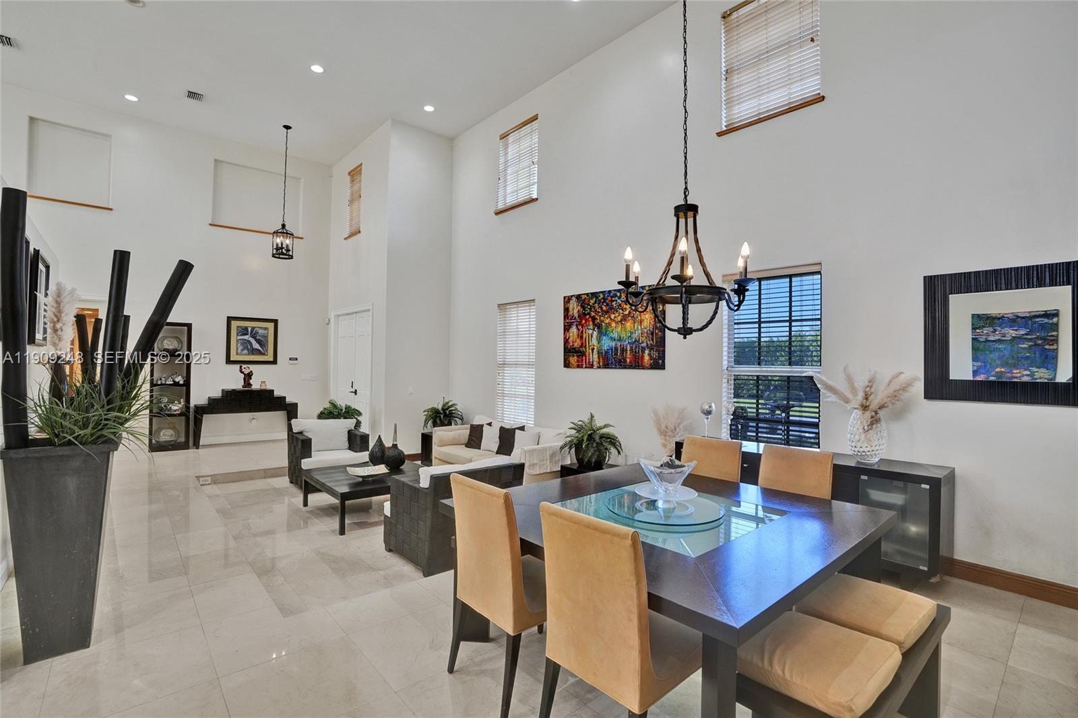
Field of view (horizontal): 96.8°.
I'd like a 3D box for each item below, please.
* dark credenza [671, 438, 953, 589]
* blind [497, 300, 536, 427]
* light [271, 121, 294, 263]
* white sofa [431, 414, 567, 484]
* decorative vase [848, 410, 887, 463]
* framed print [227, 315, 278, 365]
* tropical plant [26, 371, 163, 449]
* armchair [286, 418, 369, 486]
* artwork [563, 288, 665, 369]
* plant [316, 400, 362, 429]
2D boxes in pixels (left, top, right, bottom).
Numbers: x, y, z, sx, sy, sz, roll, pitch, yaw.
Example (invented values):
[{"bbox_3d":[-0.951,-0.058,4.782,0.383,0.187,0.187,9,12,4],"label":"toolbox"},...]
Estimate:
[{"bbox_3d":[2.210,1.204,4.114,0.502,0.806,2.009,1,-1,-41],"label":"dark credenza"},{"bbox_3d":[-0.349,0.093,7.350,0.070,1.920,0.915,1,-1,-41],"label":"blind"},{"bbox_3d":[-4.362,-2.871,8.238,0.370,2.290,0.370,1,-1,-41],"label":"light"},{"bbox_3d":[-0.556,1.326,6.734,0.940,0.800,2.100,1,-1,-41],"label":"white sofa"},{"bbox_3d":[2.584,0.606,3.766,0.270,0.394,0.270,1,-1,-41],"label":"decorative vase"},{"bbox_3d":[-5.345,-0.332,8.961,0.834,0.858,0.040,1,-1,-41],"label":"framed print"},{"bbox_3d":[-2.430,0.279,2.600,0.580,0.410,0.560,1,-1,-41],"label":"tropical plant"},{"bbox_3d":[-2.853,1.284,6.604,0.900,0.830,0.820,1,-1,-41],"label":"armchair"},{"bbox_3d":[0.876,-0.359,6.047,0.040,0.967,1.643,1,-1,-41],"label":"artwork"},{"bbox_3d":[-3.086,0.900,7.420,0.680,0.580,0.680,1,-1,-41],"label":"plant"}]

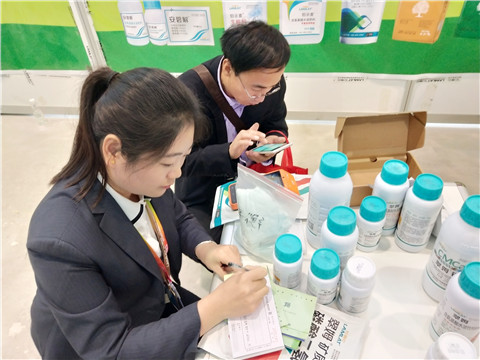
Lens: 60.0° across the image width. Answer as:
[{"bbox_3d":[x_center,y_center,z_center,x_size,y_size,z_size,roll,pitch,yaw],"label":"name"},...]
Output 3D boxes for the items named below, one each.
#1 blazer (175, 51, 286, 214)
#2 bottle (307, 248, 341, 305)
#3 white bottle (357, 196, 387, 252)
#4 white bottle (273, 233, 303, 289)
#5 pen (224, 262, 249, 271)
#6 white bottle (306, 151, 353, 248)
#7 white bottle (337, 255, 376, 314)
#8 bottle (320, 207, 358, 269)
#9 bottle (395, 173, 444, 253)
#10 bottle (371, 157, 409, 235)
[{"bbox_3d":[-0.045,-0.135,1.427,0.500,0.580,0.460,-23,43,-23],"label":"blazer"},{"bbox_3d":[0.171,0.196,0.847,0.064,0.107,0.064,8,41,13],"label":"bottle"},{"bbox_3d":[0.294,0.100,0.940,0.060,0.125,0.060,12,42,18],"label":"white bottle"},{"bbox_3d":[0.102,0.172,0.878,0.062,0.110,0.062,3,40,7],"label":"white bottle"},{"bbox_3d":[0.015,0.186,0.836,0.011,0.140,0.011,-49,48,4],"label":"pen"},{"bbox_3d":[0.200,0.047,0.928,0.093,0.232,0.093,7,41,12],"label":"white bottle"},{"bbox_3d":[0.234,0.208,0.828,0.063,0.108,0.063,12,42,18],"label":"white bottle"},{"bbox_3d":[0.208,0.134,0.876,0.077,0.163,0.077,9,41,14],"label":"bottle"},{"bbox_3d":[0.399,0.074,0.923,0.075,0.177,0.075,18,44,24],"label":"bottle"},{"bbox_3d":[0.345,0.042,0.964,0.075,0.180,0.075,14,42,20],"label":"bottle"}]

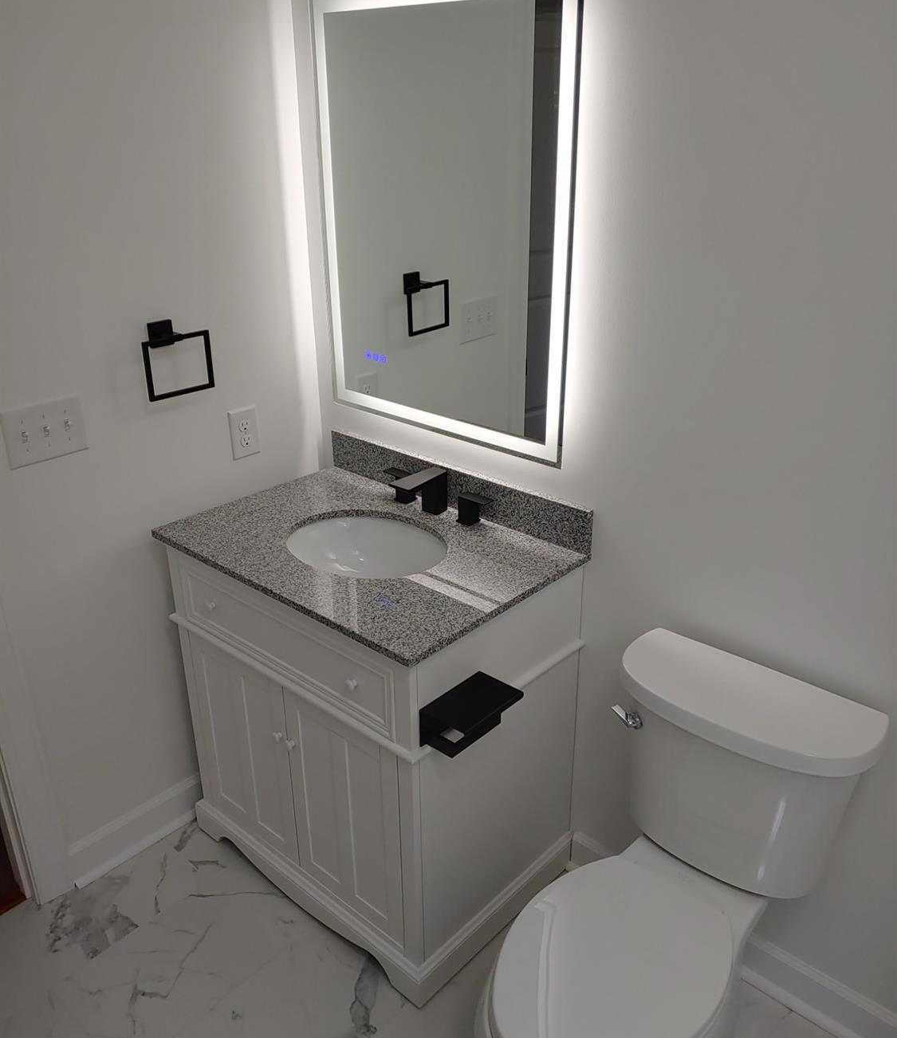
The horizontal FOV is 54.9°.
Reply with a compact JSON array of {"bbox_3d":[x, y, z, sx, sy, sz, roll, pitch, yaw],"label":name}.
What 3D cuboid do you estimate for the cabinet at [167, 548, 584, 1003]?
[{"bbox_3d":[-0.180,0.456,2.091,0.803,0.851,0.556,20,31,37],"label":"cabinet"}]

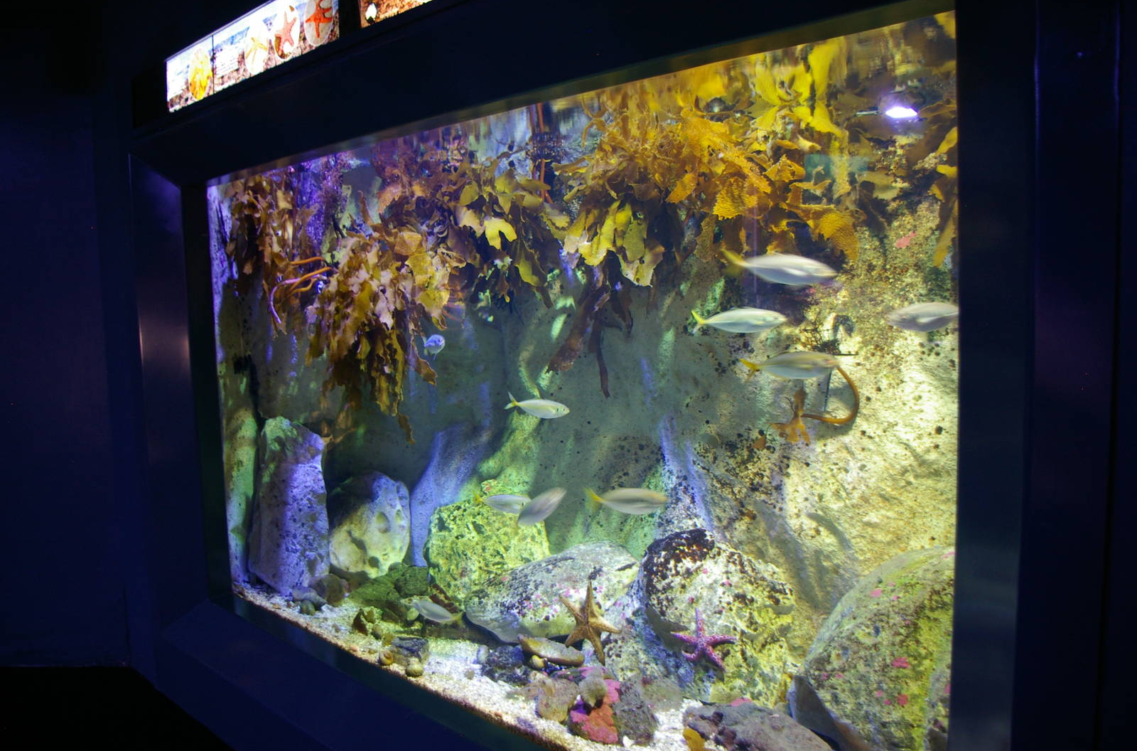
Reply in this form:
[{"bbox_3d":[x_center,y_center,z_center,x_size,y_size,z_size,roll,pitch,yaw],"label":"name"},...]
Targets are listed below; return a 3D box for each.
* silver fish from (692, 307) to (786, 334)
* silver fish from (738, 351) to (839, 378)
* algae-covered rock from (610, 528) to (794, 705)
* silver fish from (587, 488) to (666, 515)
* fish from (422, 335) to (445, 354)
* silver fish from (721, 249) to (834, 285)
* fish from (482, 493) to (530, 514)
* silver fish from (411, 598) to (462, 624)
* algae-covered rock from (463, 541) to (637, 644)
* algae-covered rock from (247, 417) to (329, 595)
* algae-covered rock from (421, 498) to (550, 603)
[{"bbox_3d":[0.431,-0.139,2.150,0.245,0.067,0.033,0,5,28],"label":"silver fish"},{"bbox_3d":[0.533,-0.026,2.050,0.238,0.063,0.033,-3,4,28],"label":"silver fish"},{"bbox_3d":[0.386,0.689,2.480,0.516,0.447,0.438,0,5,9],"label":"algae-covered rock"},{"bbox_3d":[0.151,0.316,2.150,0.225,0.064,0.033,-6,2,28],"label":"silver fish"},{"bbox_3d":[-0.450,-0.104,2.850,0.033,0.062,0.190,-4,4,-30],"label":"fish"},{"bbox_3d":[0.437,-0.223,1.750,0.237,0.066,0.034,10,10,25],"label":"silver fish"},{"bbox_3d":[-0.194,0.406,2.720,0.195,0.060,0.030,1,6,28],"label":"fish"},{"bbox_3d":[-0.410,0.729,2.650,0.205,0.054,0.030,10,11,31],"label":"silver fish"},{"bbox_3d":[-0.059,0.700,2.780,0.558,0.270,0.390,-1,5,-1],"label":"algae-covered rock"},{"bbox_3d":[-1.087,0.504,3.300,0.293,0.682,0.230,4,7,44],"label":"algae-covered rock"},{"bbox_3d":[-0.296,0.651,3.150,0.456,0.377,0.388,-2,5,-6],"label":"algae-covered rock"}]

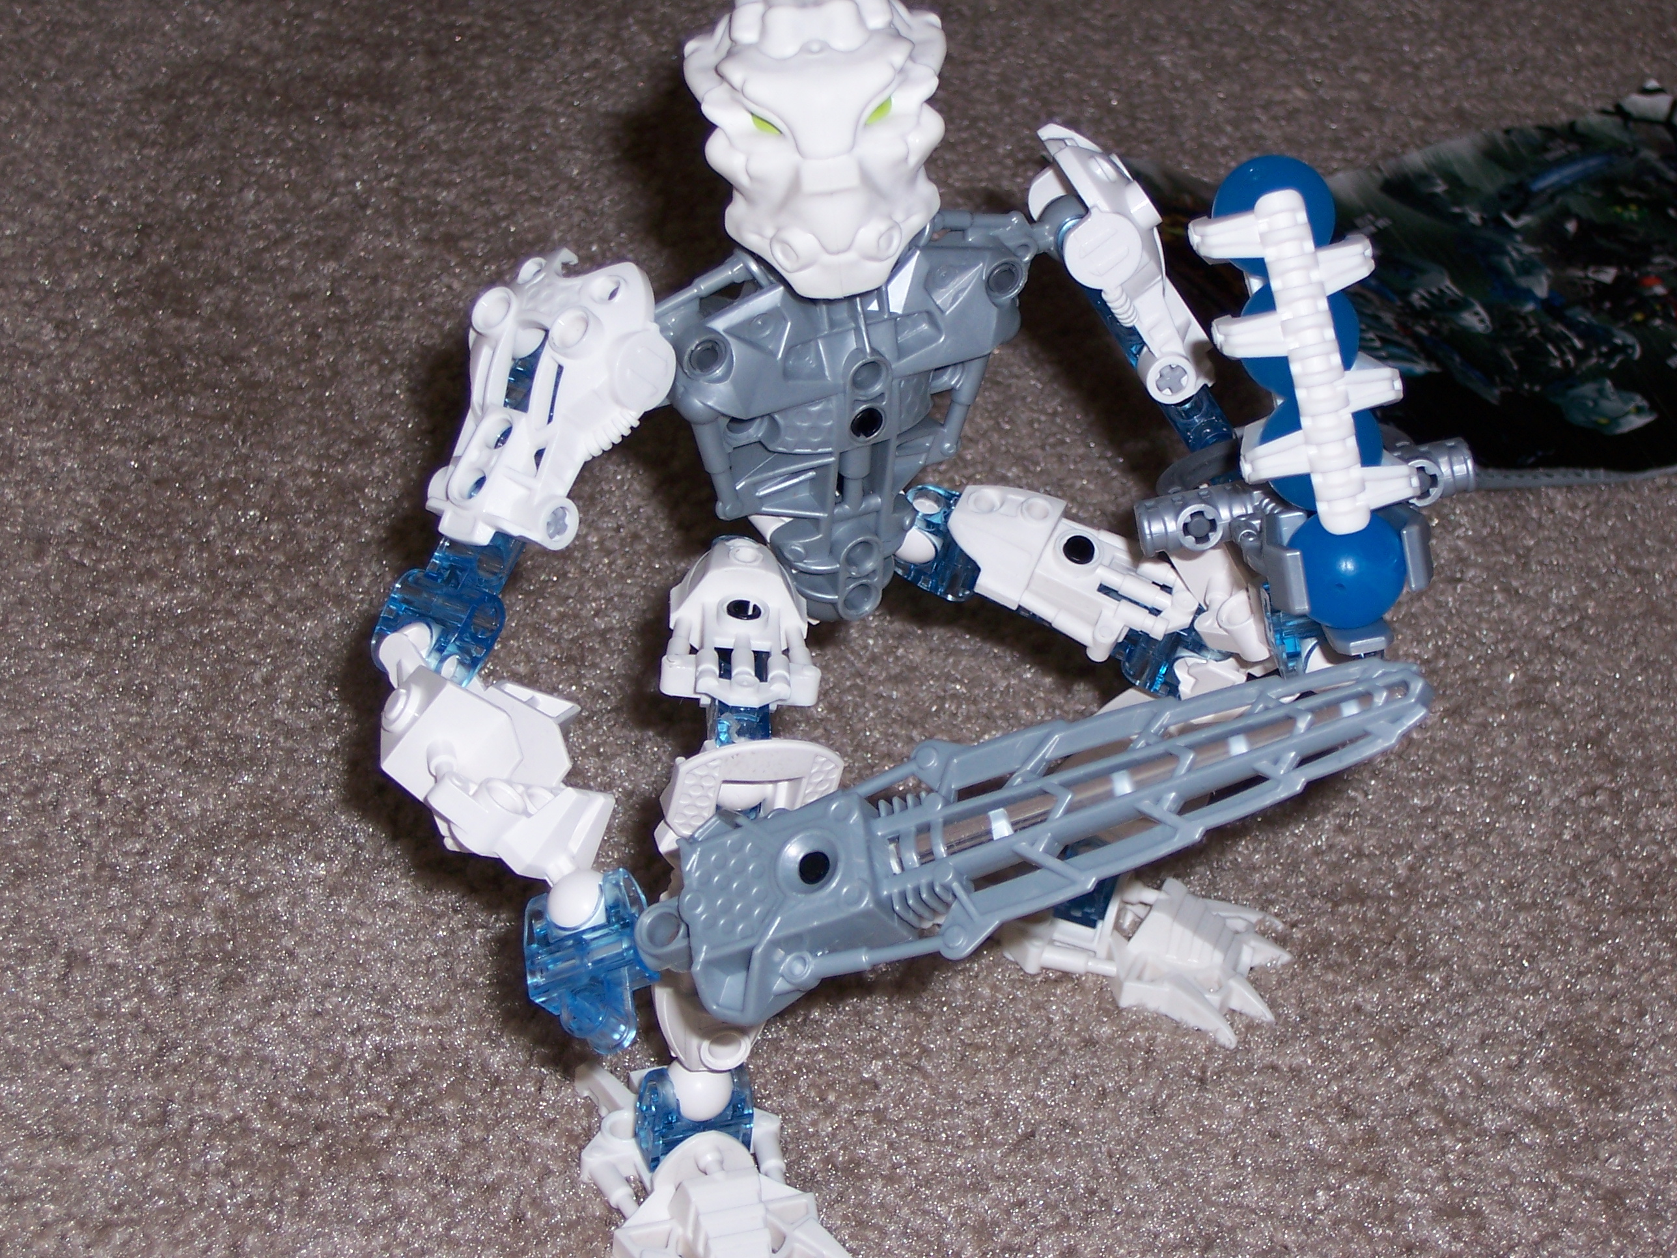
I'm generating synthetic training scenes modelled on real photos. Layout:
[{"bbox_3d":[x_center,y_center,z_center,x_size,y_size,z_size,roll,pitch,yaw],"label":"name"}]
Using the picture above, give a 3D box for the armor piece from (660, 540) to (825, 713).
[{"bbox_3d":[-0.014,-0.001,0.612,0.023,0.012,0.036,0,33,0],"label":"armor piece"}]

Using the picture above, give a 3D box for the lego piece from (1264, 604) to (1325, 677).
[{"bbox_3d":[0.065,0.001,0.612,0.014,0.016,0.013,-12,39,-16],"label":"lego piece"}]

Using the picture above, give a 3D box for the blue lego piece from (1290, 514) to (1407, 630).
[{"bbox_3d":[0.069,-0.009,0.588,0.017,0.017,0.017,0,37,0],"label":"blue lego piece"}]

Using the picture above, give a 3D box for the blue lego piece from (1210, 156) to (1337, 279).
[{"bbox_3d":[0.059,-0.056,0.588,0.017,0.017,0.017,0,37,0],"label":"blue lego piece"}]

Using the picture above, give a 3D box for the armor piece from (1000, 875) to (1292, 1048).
[{"bbox_3d":[0.046,0.050,0.655,0.045,0.017,0.031,14,39,17],"label":"armor piece"}]

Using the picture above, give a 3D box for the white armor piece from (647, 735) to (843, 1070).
[{"bbox_3d":[-0.013,0.039,0.614,0.026,0.048,0.021,6,37,-4],"label":"white armor piece"}]

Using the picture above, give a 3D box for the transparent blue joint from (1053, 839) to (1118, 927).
[{"bbox_3d":[0.037,0.038,0.650,0.012,0.015,0.015,14,39,17],"label":"transparent blue joint"}]

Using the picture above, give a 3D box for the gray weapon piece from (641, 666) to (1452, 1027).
[{"bbox_3d":[0.026,0.026,0.592,0.118,0.015,0.027,-18,64,23],"label":"gray weapon piece"}]

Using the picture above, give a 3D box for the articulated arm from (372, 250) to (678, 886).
[{"bbox_3d":[-0.044,-0.009,0.610,0.042,0.094,0.035,-9,38,-12],"label":"articulated arm"}]

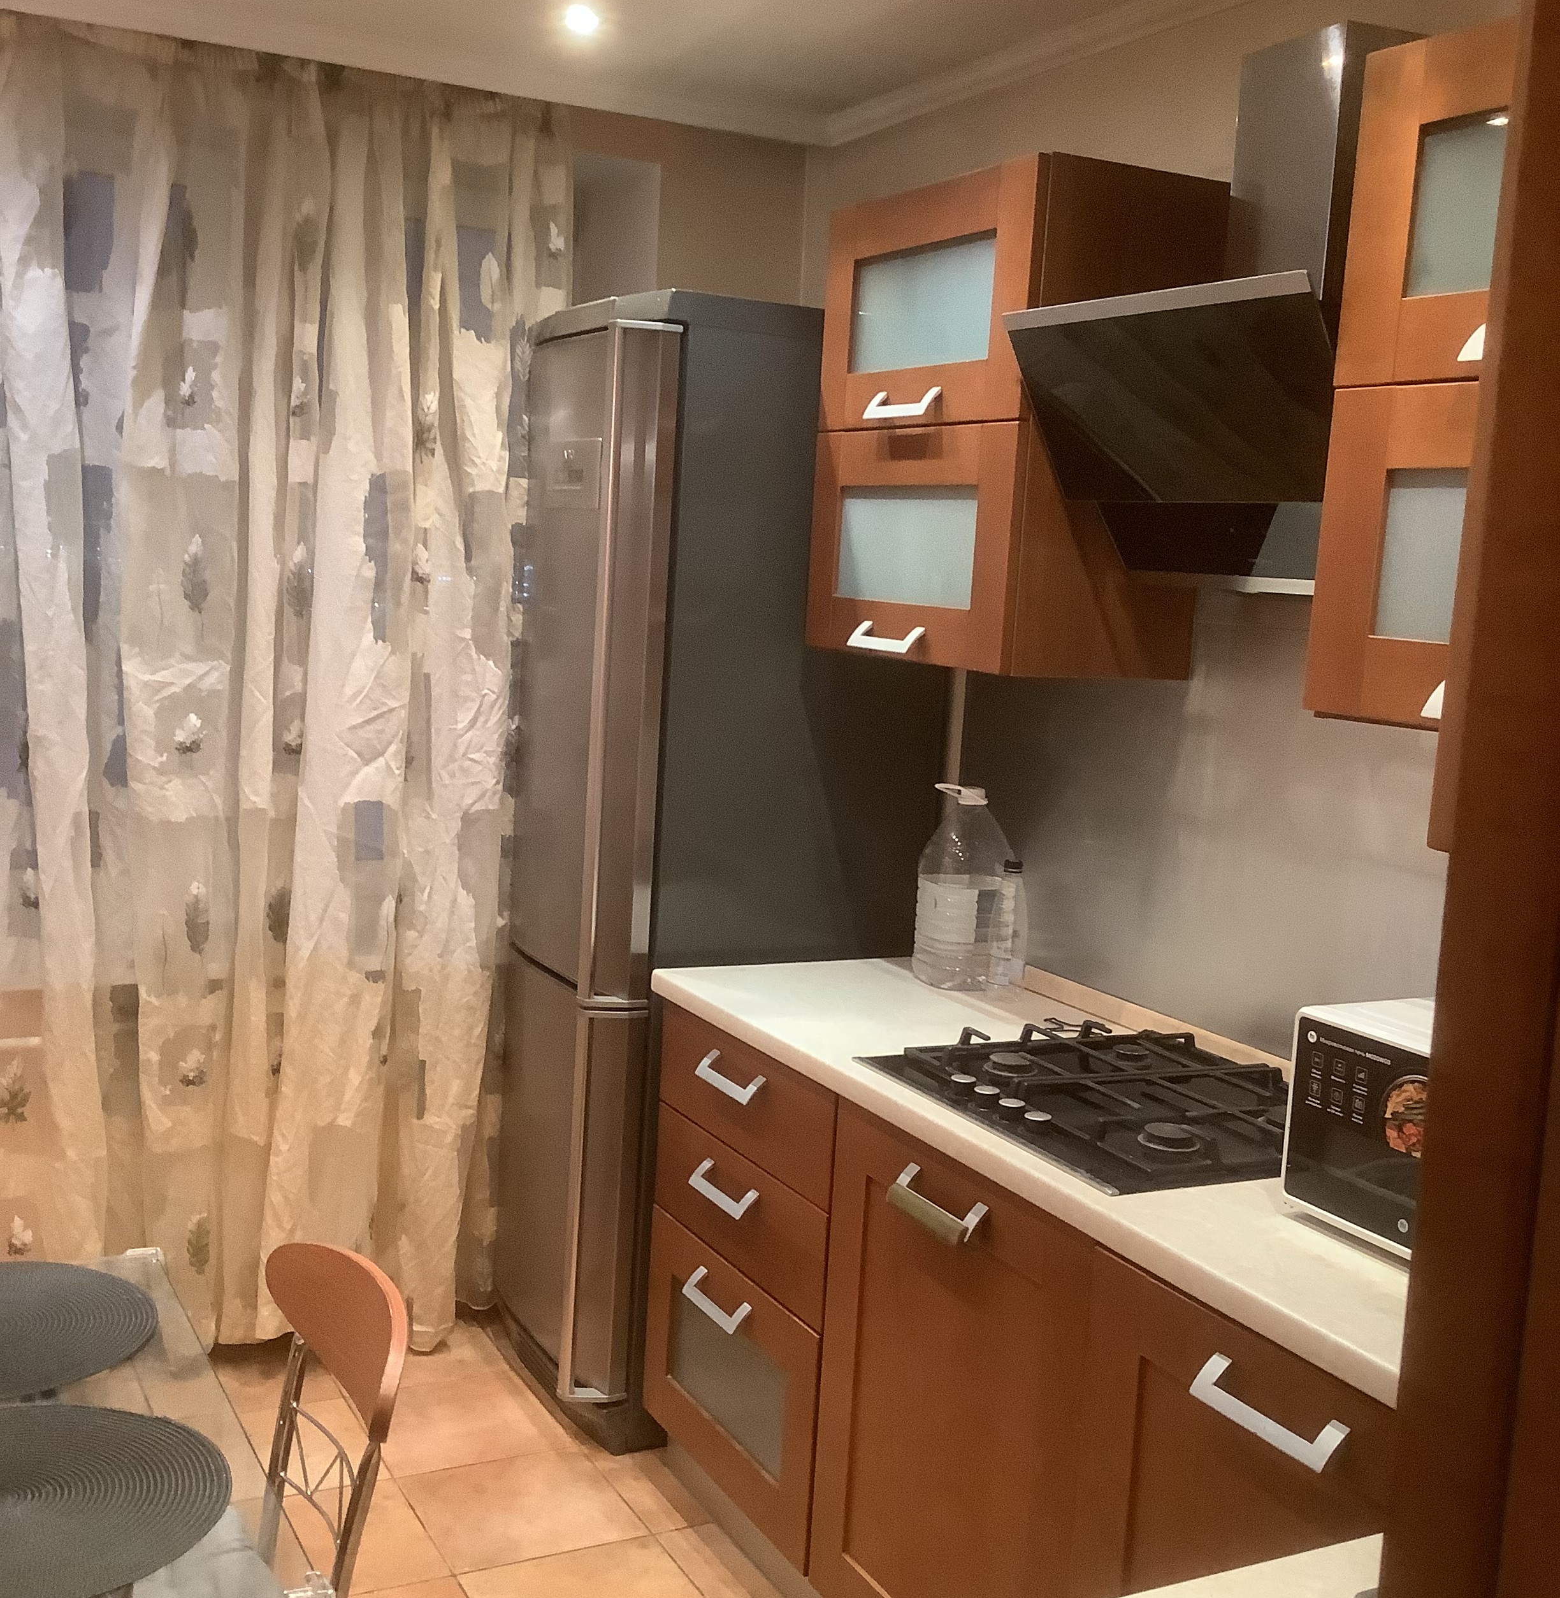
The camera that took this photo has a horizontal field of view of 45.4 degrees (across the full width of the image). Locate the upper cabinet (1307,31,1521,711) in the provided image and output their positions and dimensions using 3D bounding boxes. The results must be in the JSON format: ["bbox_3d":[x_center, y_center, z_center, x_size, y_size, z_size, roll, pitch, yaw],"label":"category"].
[{"bbox_3d":[0.916,-0.419,1.912,0.343,0.726,0.600,0,8,-28],"label":"upper cabinet"}]

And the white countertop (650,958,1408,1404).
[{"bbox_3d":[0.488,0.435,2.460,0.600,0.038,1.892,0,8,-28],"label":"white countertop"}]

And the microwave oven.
[{"bbox_3d":[0.820,0.378,1.937,0.345,0.243,0.450,0,8,-28],"label":"microwave oven"}]

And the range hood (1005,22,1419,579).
[{"bbox_3d":[0.621,-0.625,2.418,0.396,0.700,0.600,0,8,-28],"label":"range hood"}]

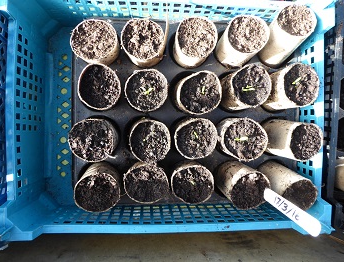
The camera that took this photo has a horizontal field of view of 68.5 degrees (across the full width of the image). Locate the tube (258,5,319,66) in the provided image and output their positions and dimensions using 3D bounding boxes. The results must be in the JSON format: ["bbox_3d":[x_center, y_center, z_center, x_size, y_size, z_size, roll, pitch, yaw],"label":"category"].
[{"bbox_3d":[0.136,-0.110,0.327,0.045,0.098,0.045,1,76,-4],"label":"tube"}]

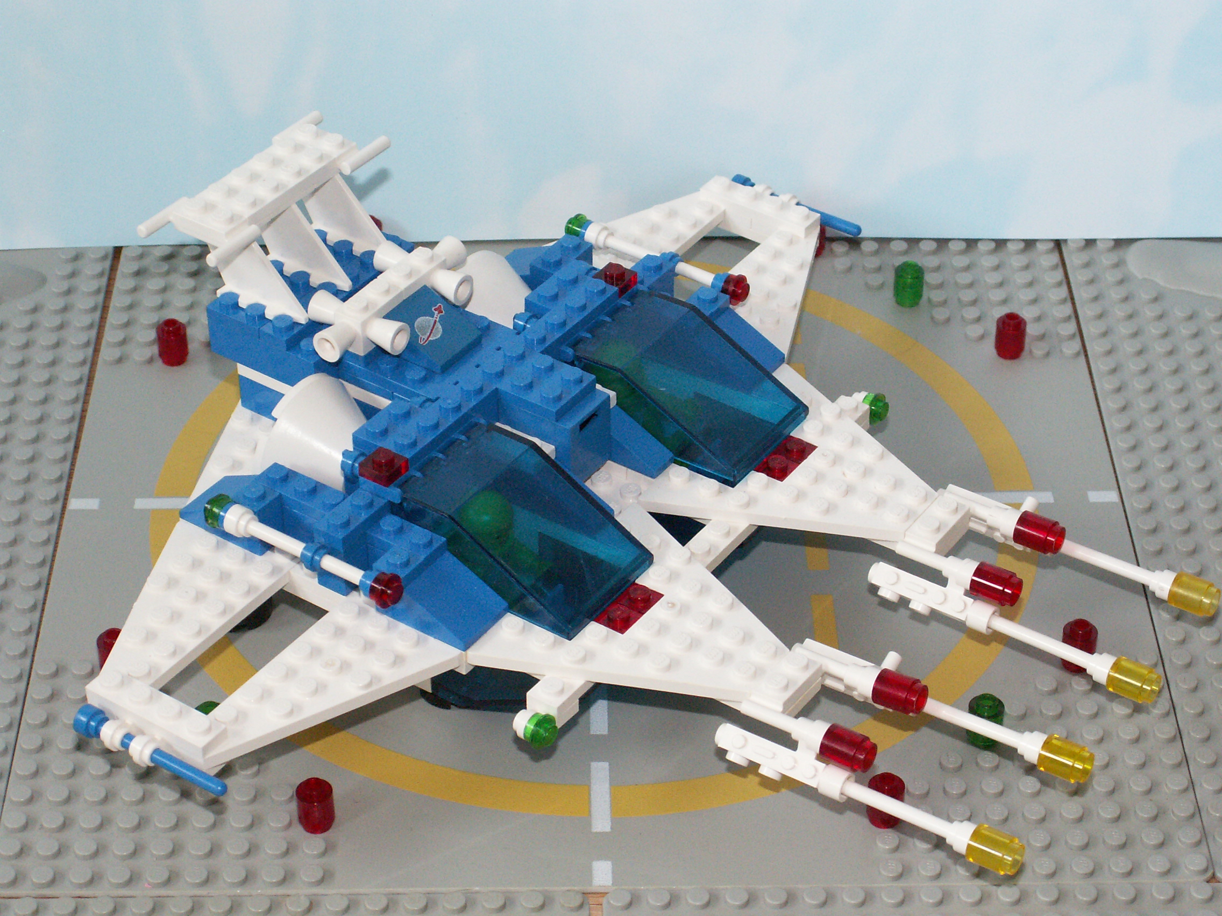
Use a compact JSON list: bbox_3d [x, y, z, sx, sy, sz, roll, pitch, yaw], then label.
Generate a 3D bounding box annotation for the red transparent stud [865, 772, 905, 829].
[{"bbox_3d":[0.058,0.072,0.573,0.008,0.011,0.008,0,38,-1],"label":"red transparent stud"}]

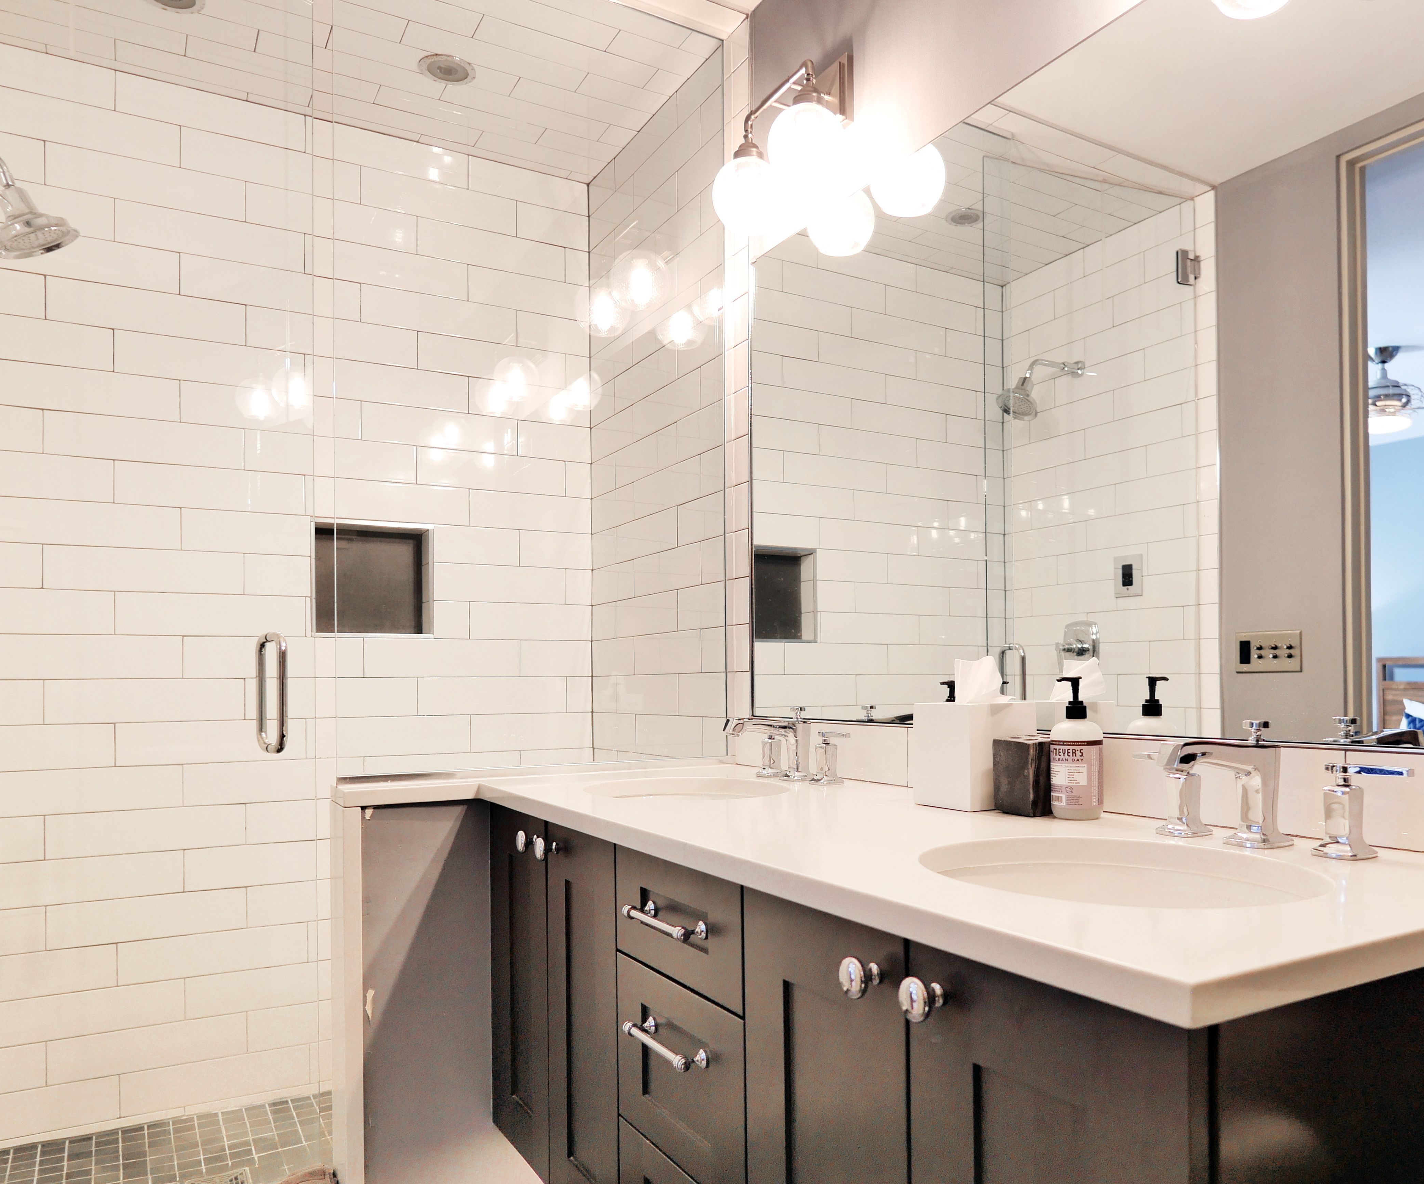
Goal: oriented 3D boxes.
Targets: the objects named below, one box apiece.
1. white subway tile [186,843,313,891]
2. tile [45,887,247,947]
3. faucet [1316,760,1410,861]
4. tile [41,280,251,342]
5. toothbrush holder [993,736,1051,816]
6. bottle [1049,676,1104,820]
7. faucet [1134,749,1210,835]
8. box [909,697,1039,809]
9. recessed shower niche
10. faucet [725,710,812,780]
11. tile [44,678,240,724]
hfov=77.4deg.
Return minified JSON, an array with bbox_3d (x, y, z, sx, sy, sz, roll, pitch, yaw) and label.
[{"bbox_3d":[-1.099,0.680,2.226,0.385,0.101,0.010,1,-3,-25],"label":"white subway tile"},{"bbox_3d":[-1.335,0.774,2.115,0.406,0.101,0.010,1,-3,-25],"label":"tile"},{"bbox_3d":[0.663,0.221,0.907,0.046,0.092,0.073,1,-3,-28],"label":"faucet"},{"bbox_3d":[-1.349,-0.668,2.128,0.407,0.102,0.010,1,-3,-25],"label":"tile"},{"bbox_3d":[0.449,0.259,1.247,0.069,0.099,0.069,1,-3,-30],"label":"toothbrush holder"},{"bbox_3d":[0.489,0.207,1.199,0.070,0.188,0.067,2,-3,-35],"label":"bottle"},{"bbox_3d":[0.554,0.239,1.068,0.046,0.092,0.076,1,-3,-28],"label":"faucet"},{"bbox_3d":[0.385,0.234,1.308,0.127,0.146,0.117,1,-3,-28],"label":"box"},{"bbox_3d":[-0.907,-0.023,2.379,0.300,0.300,0.100,1,-3,-27],"label":"recessed shower niche"},{"bbox_3d":[0.112,0.288,1.694,0.168,0.134,0.052,1,-3,-30],"label":"faucet"},{"bbox_3d":[-1.339,0.259,2.118,0.406,0.101,0.010,1,-3,-25],"label":"tile"}]

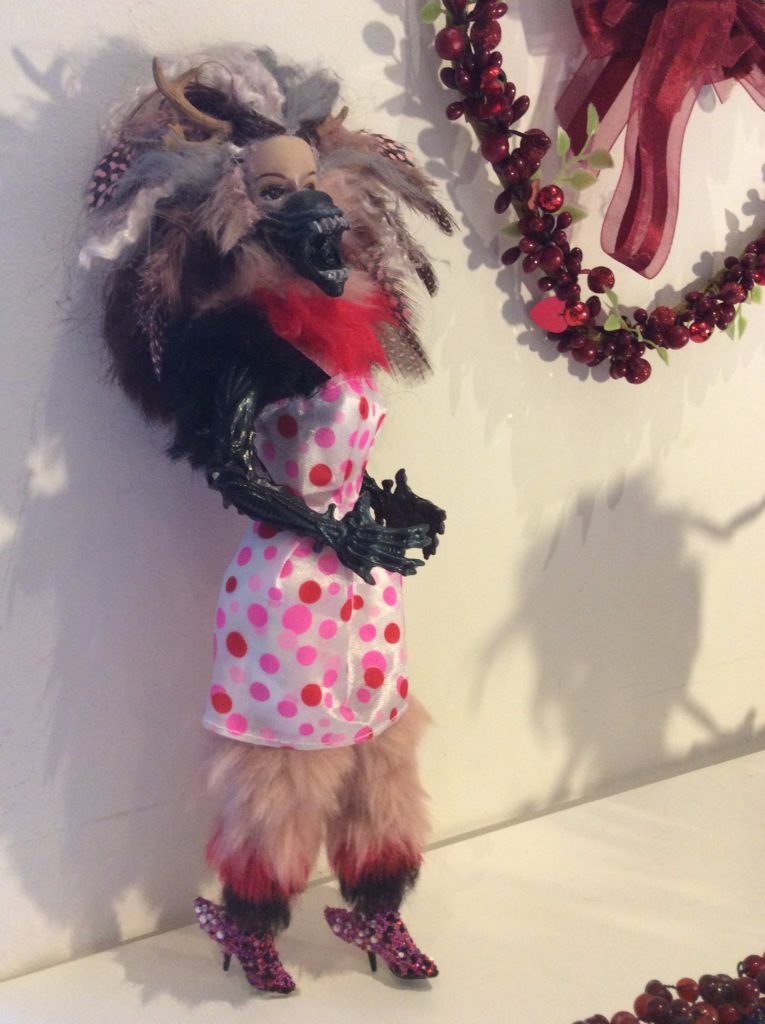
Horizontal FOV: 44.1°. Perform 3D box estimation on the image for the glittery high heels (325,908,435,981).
[{"bbox_3d":[0.000,0.154,0.341,0.041,0.026,0.015,3,12,12],"label":"glittery high heels"}]

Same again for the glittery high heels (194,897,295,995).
[{"bbox_3d":[-0.051,0.155,0.337,0.041,0.026,0.015,8,14,33],"label":"glittery high heels"}]

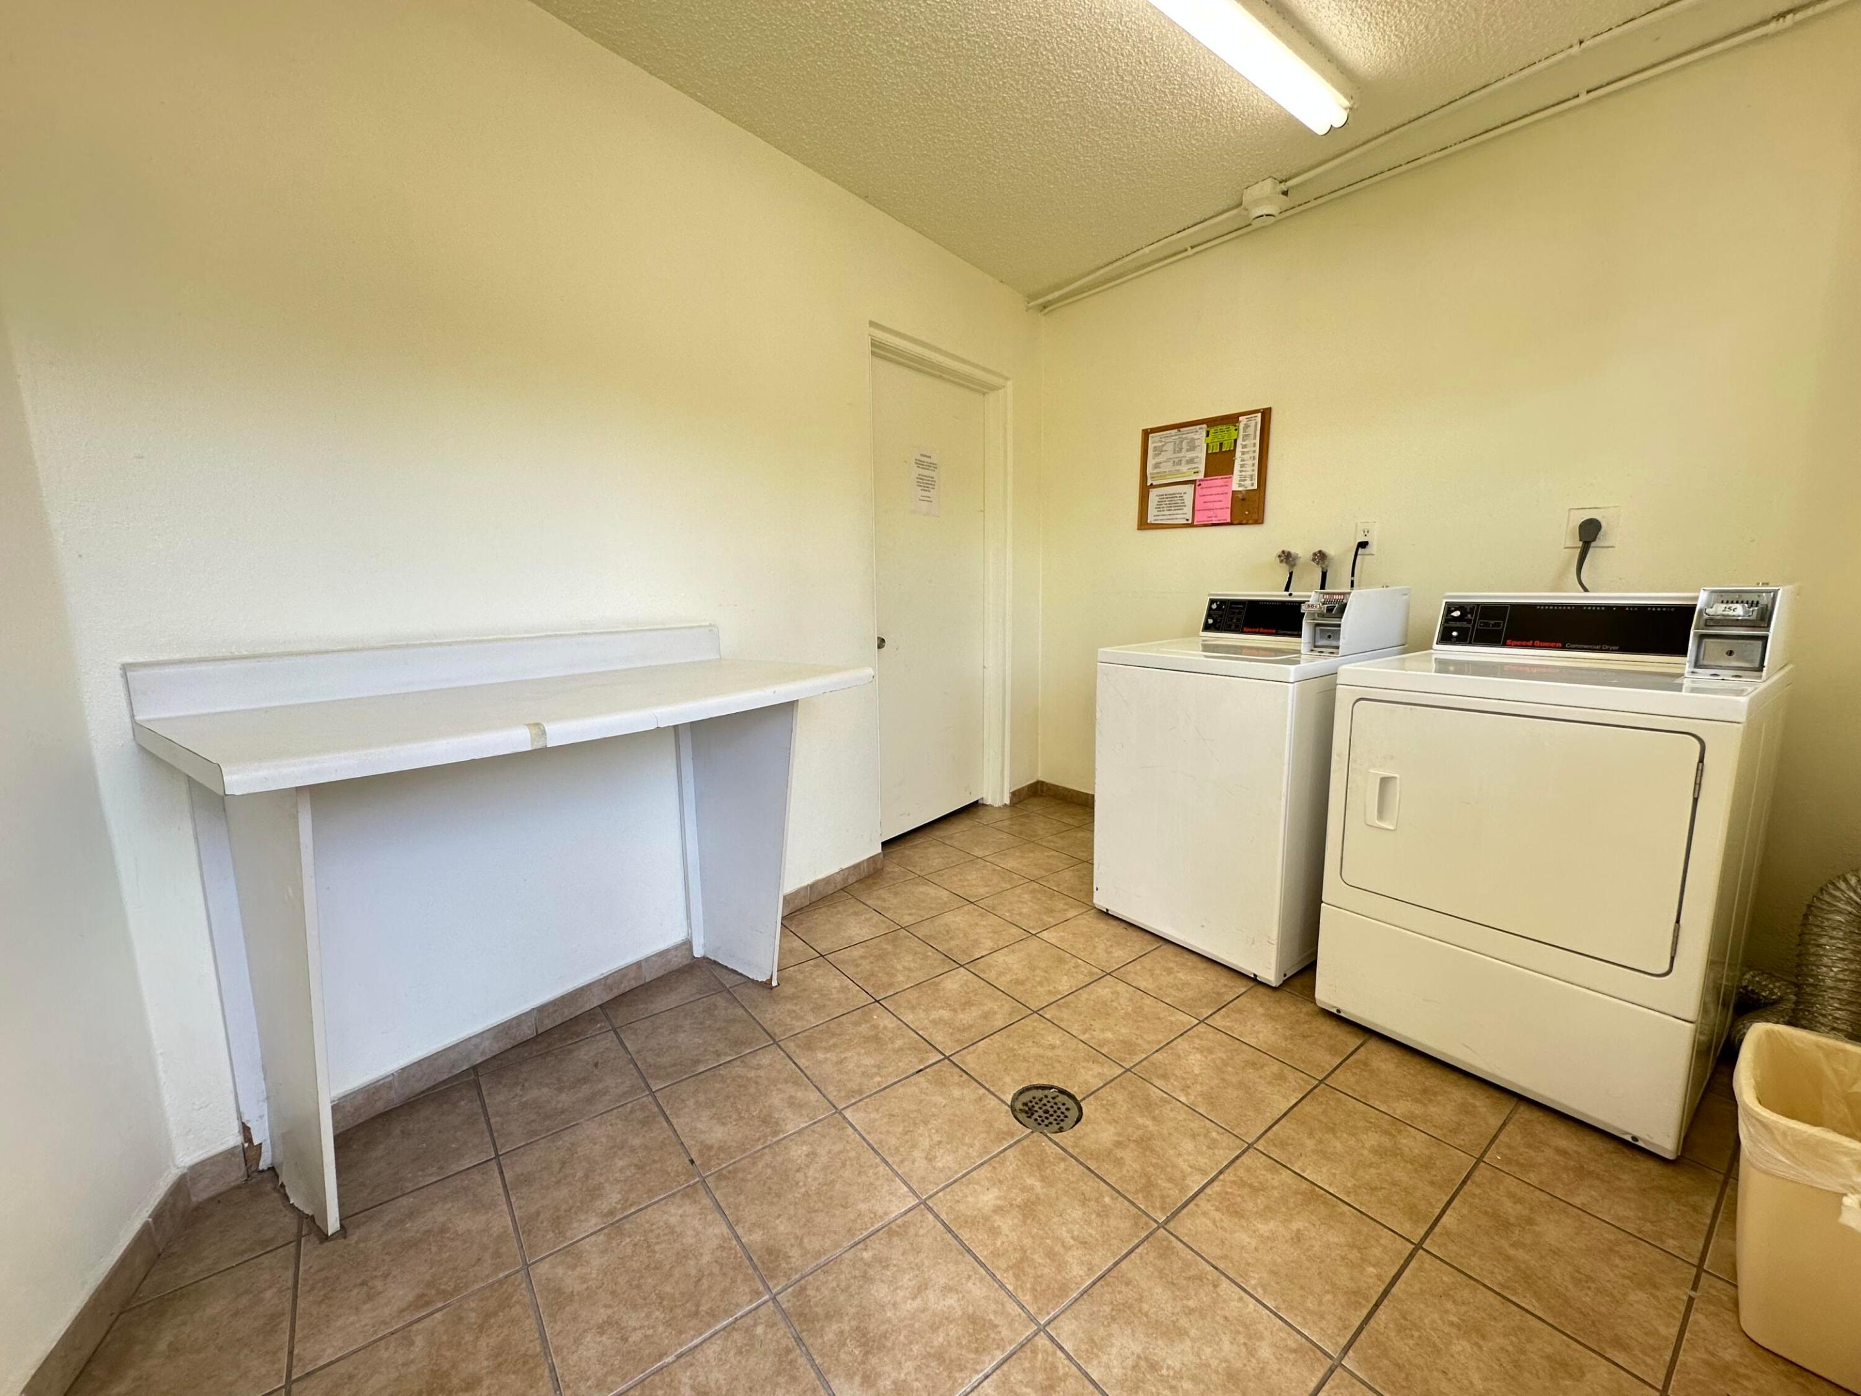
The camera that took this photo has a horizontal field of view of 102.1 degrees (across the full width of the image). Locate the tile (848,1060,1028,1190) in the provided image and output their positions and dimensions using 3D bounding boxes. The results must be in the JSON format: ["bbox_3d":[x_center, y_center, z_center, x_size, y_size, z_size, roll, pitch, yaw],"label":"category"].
[{"bbox_3d":[0.014,0.910,1.621,0.300,0.010,0.300,-7,12,-37],"label":"tile"}]

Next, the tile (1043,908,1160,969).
[{"bbox_3d":[0.547,0.773,2.401,0.298,0.010,0.298,-7,11,-37],"label":"tile"}]

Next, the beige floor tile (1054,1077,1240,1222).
[{"bbox_3d":[0.443,0.919,1.568,0.300,0.010,0.300,-7,12,-37],"label":"beige floor tile"}]

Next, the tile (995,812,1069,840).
[{"bbox_3d":[0.475,0.603,3.526,0.302,0.010,0.302,-8,12,-37],"label":"tile"}]

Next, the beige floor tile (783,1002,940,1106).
[{"bbox_3d":[-0.174,0.884,1.875,0.302,0.010,0.302,-8,12,-37],"label":"beige floor tile"}]

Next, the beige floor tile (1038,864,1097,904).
[{"bbox_3d":[0.600,0.703,2.822,0.298,0.010,0.298,-7,11,-37],"label":"beige floor tile"}]

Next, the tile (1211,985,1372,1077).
[{"bbox_3d":[0.933,0.854,1.951,0.302,0.010,0.302,-8,12,-37],"label":"tile"}]

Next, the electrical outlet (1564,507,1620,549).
[{"bbox_3d":[1.933,-0.496,2.200,0.015,0.115,0.115,-8,12,-39],"label":"electrical outlet"}]

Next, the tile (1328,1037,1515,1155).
[{"bbox_3d":[1.107,0.885,1.690,0.298,0.010,0.298,-7,11,-37],"label":"tile"}]

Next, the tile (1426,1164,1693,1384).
[{"bbox_3d":[1.068,0.961,1.284,0.302,0.010,0.302,-8,12,-37],"label":"tile"}]

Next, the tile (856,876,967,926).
[{"bbox_3d":[-0.065,0.743,2.728,0.302,0.010,0.302,-8,12,-37],"label":"tile"}]

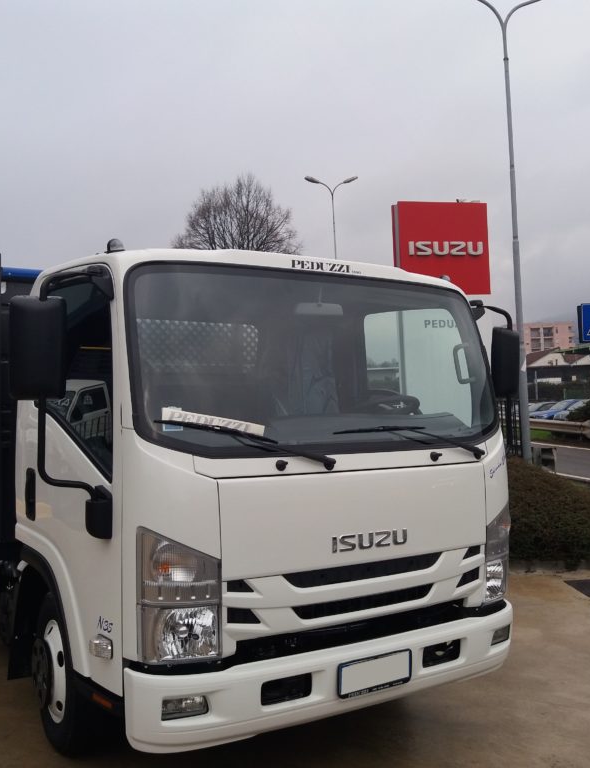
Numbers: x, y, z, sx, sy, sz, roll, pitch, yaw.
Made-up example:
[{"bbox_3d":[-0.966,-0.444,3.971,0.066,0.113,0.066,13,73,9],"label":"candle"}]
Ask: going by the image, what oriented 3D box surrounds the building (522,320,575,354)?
[{"bbox_3d":[71.300,-6.000,233.000,14.500,22.000,13.000,-2,-1,10],"label":"building"}]

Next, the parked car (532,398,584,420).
[{"bbox_3d":[16.767,1.862,50.022,4.000,1.530,1.720,-2,-2,-10],"label":"parked car"}]

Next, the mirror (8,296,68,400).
[{"bbox_3d":[-0.933,-0.129,2.979,0.210,0.375,0.100,1,-1,-15],"label":"mirror"}]

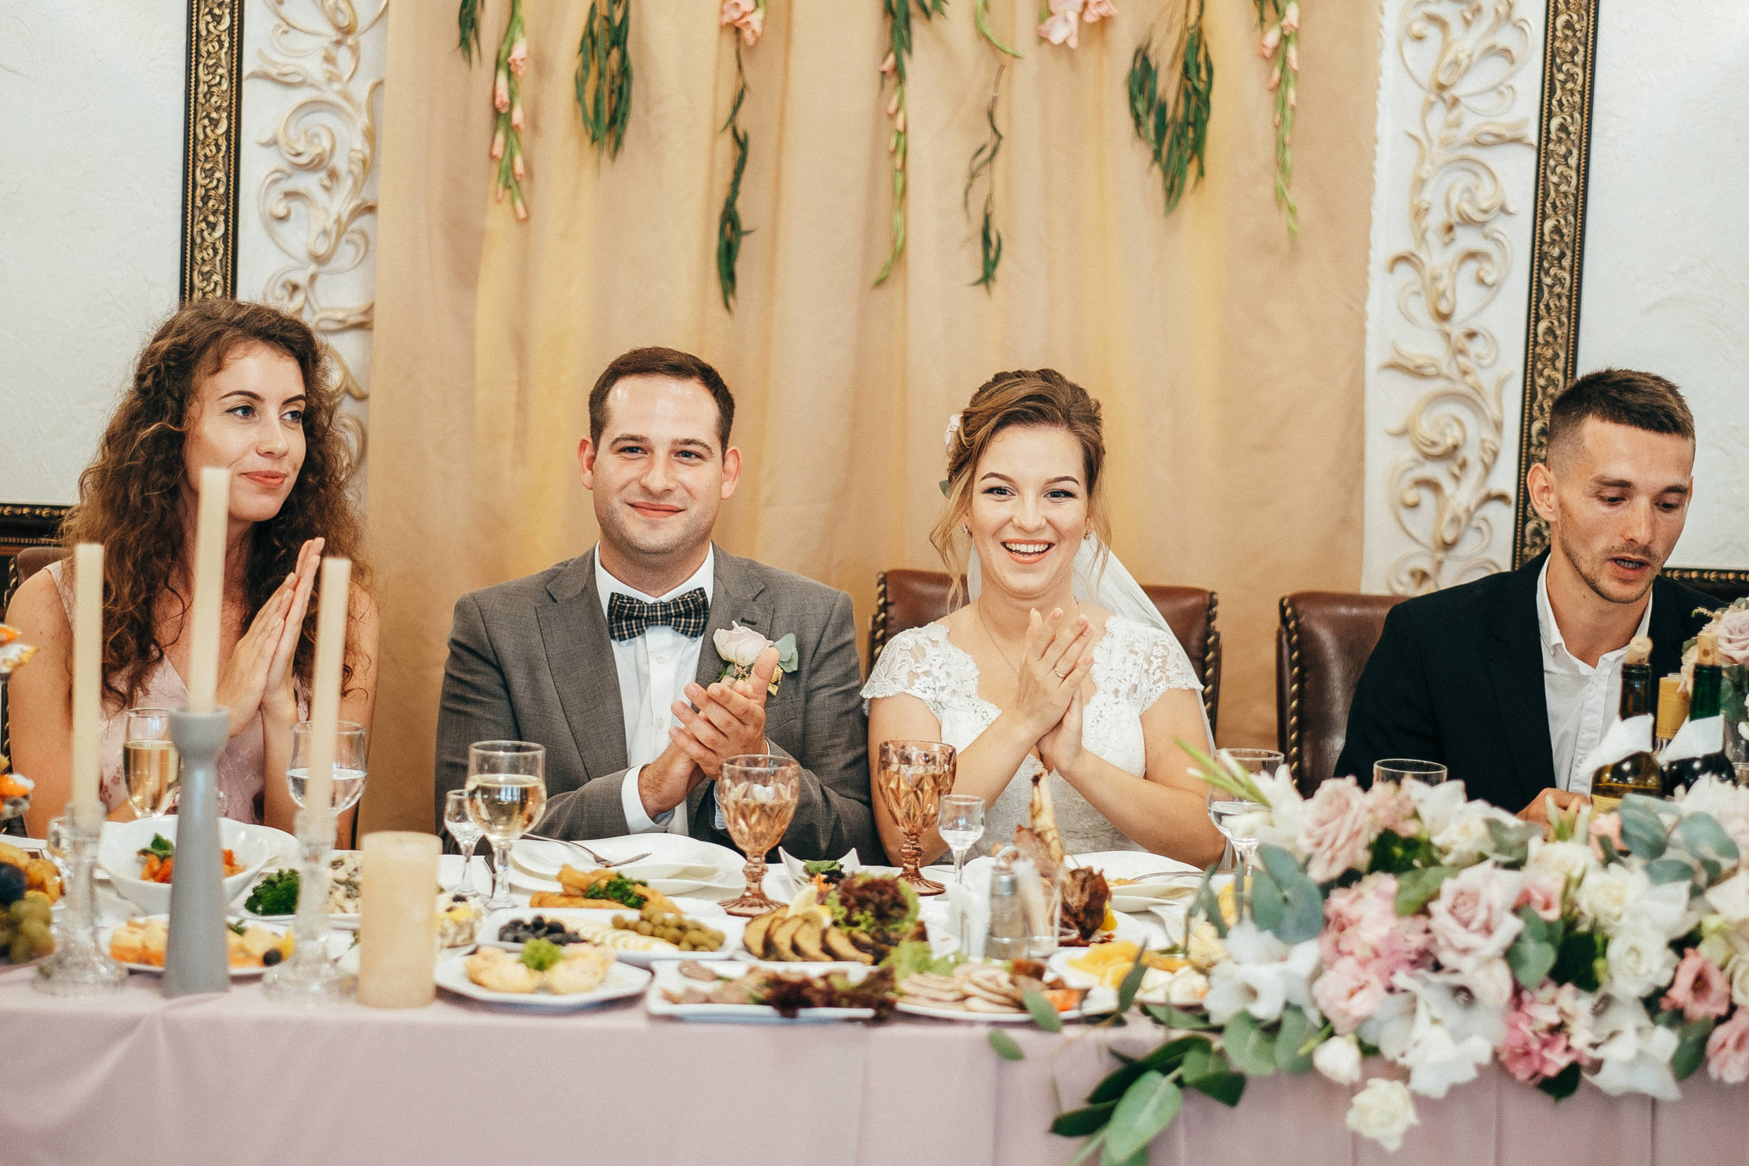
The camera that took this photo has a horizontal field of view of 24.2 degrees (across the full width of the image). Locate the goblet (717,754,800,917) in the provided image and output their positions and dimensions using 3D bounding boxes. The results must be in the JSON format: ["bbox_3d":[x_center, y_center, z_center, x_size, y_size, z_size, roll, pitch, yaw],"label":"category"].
[{"bbox_3d":[-0.121,0.266,4.324,0.085,0.158,0.085,2,6,0],"label":"goblet"}]

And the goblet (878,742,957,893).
[{"bbox_3d":[0.049,0.255,4.477,0.085,0.157,0.085,2,6,0],"label":"goblet"}]

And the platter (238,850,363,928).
[{"bbox_3d":[-0.529,0.304,4.090,0.200,0.050,0.220,2,6,-3],"label":"platter"}]

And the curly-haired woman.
[{"bbox_3d":[-0.735,0.373,4.525,0.480,1.357,0.760,0,7,-20],"label":"curly-haired woman"}]

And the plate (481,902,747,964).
[{"bbox_3d":[-0.260,0.350,4.066,0.262,0.041,0.190,2,6,0],"label":"plate"}]

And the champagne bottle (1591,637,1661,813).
[{"bbox_3d":[0.782,0.212,4.218,0.076,0.320,0.076,2,6,-3],"label":"champagne bottle"}]

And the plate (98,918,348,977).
[{"bbox_3d":[-0.607,0.344,3.802,0.230,0.025,0.230,2,6,-3],"label":"plate"}]

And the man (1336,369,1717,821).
[{"bbox_3d":[0.742,0.434,4.525,0.520,1.340,0.800,2,6,-2],"label":"man"}]

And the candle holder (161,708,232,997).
[{"bbox_3d":[-0.609,0.243,3.681,0.062,0.253,0.062,2,6,-3],"label":"candle holder"}]

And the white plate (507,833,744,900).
[{"bbox_3d":[-0.263,0.306,4.343,0.250,0.036,0.250,3,6,0],"label":"white plate"}]

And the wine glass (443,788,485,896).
[{"bbox_3d":[-0.421,0.269,4.218,0.046,0.102,0.046,2,6,-3],"label":"wine glass"}]

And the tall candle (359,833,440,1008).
[{"bbox_3d":[-0.444,0.315,3.808,0.073,0.154,0.073,2,6,0],"label":"tall candle"}]

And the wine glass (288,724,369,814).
[{"bbox_3d":[-0.588,0.240,4.350,0.083,0.170,0.083,2,6,0],"label":"wine glass"}]

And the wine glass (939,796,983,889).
[{"bbox_3d":[0.092,0.283,4.300,0.048,0.102,0.048,2,6,-3],"label":"wine glass"}]

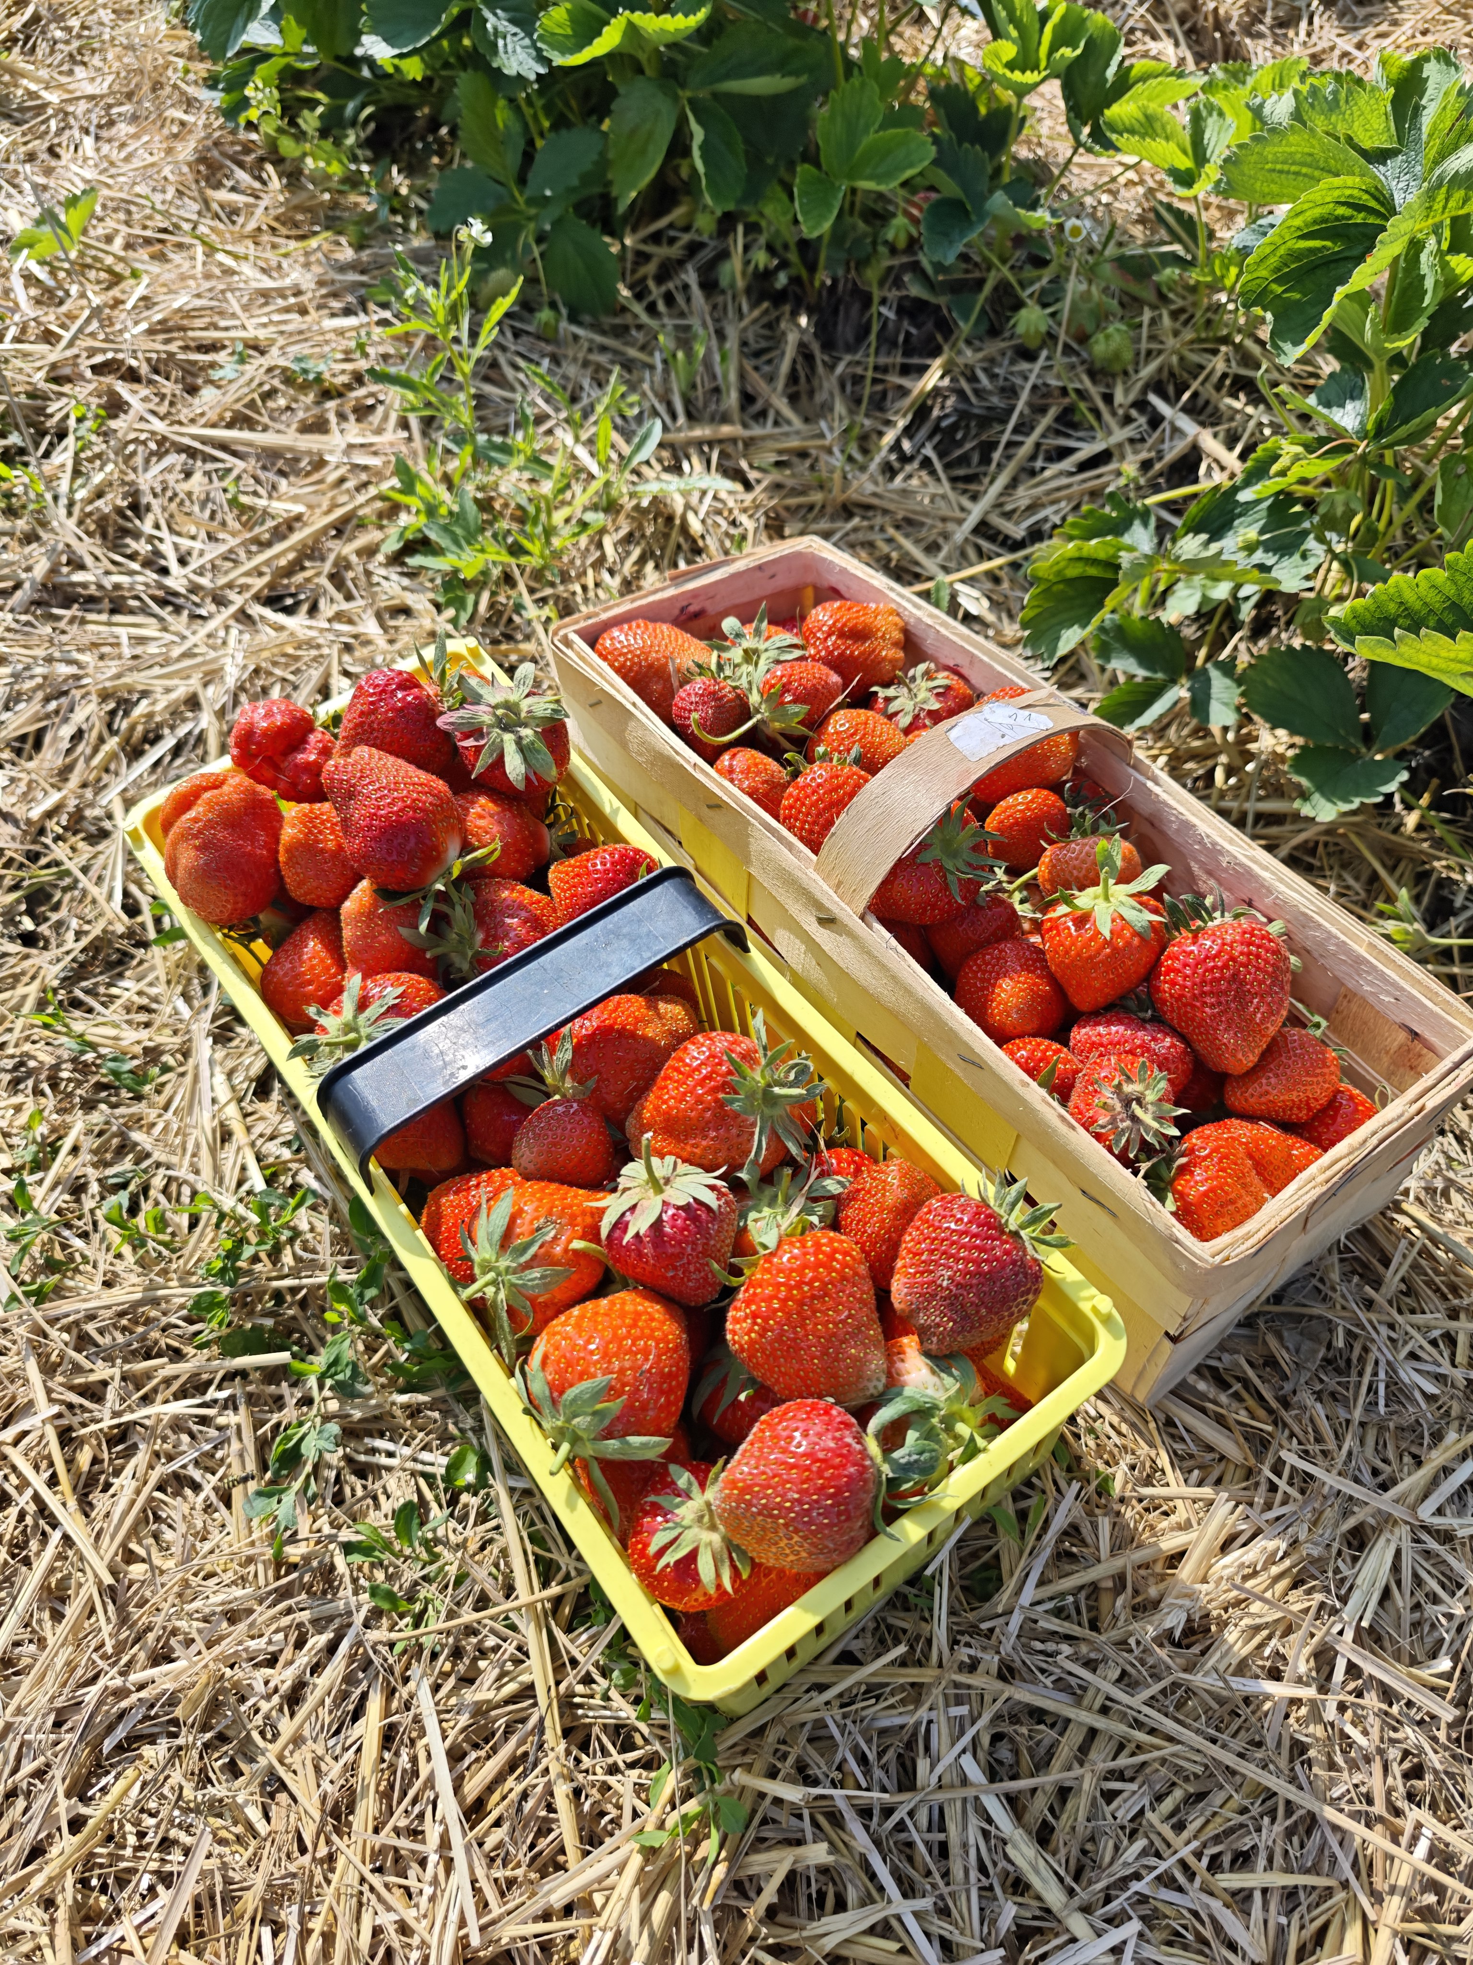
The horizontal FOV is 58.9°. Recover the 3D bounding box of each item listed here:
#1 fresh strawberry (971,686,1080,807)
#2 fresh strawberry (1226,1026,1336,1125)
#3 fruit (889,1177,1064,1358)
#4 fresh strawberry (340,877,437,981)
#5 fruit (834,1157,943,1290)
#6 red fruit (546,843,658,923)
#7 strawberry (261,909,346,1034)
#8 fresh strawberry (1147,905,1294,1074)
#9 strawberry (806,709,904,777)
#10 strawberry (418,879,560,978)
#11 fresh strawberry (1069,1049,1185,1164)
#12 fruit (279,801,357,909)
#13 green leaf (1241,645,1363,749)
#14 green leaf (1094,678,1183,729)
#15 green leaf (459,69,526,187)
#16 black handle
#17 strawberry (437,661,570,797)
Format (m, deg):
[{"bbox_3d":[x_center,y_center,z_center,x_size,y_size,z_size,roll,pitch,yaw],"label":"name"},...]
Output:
[{"bbox_3d":[0.131,-0.107,0.594,0.046,0.042,0.042,-50,62,21],"label":"fresh strawberry"},{"bbox_3d":[0.208,0.033,0.499,0.043,0.038,0.038,-22,16,-7],"label":"fresh strawberry"},{"bbox_3d":[0.063,0.075,0.347,0.050,0.043,0.043,-41,90,-18],"label":"fruit"},{"bbox_3d":[-0.128,-0.018,0.483,0.041,0.037,0.037,-8,19,35],"label":"fresh strawberry"},{"bbox_3d":[0.048,0.077,0.414,0.037,0.044,0.037,6,38,-2],"label":"fruit"},{"bbox_3d":[-0.048,-0.032,0.477,0.042,0.037,0.037,-22,16,14],"label":"red fruit"},{"bbox_3d":[-0.158,-0.004,0.480,0.034,0.034,0.045,22,90,-6],"label":"strawberry"},{"bbox_3d":[0.160,0.002,0.431,0.046,0.045,0.054,5,75,0],"label":"fresh strawberry"},{"bbox_3d":[0.055,-0.107,0.588,0.041,0.036,0.038,-32,59,-22],"label":"strawberry"},{"bbox_3d":[-0.090,-0.018,0.483,0.052,0.038,0.038,-3,51,-25],"label":"strawberry"},{"bbox_3d":[0.121,0.040,0.410,0.036,0.037,0.036,0,90,9],"label":"fresh strawberry"},{"bbox_3d":[-0.149,-0.046,0.470,0.034,0.038,0.034,-4,53,0],"label":"fruit"},{"bbox_3d":[0.260,-0.131,0.600,0.048,0.012,0.063,-40,68,-17],"label":"green leaf"},{"bbox_3d":[0.185,-0.129,0.602,0.046,0.016,0.036,-11,55,-7],"label":"green leaf"},{"bbox_3d":[-0.159,-0.554,0.848,0.050,0.075,0.020,-20,18,-14],"label":"green leaf"},{"bbox_3d":[-0.059,0.011,0.390,0.135,0.034,0.025,-34,59,-15],"label":"black handle"},{"bbox_3d":[-0.089,-0.098,0.511,0.047,0.043,0.047,0,69,0],"label":"strawberry"}]

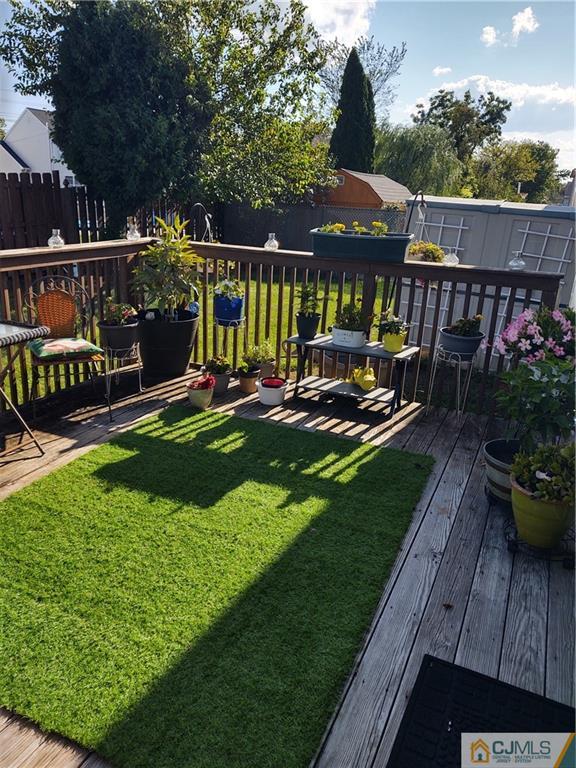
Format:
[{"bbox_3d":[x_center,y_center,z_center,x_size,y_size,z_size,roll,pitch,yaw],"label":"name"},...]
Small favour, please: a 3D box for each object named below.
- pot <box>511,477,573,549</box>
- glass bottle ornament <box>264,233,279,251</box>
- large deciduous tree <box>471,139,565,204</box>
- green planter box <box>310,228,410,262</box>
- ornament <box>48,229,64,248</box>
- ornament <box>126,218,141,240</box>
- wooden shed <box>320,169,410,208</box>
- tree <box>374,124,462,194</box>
[{"bbox_3d":[1.134,0.572,2.671,0.312,0.268,0.312,3,18,-1],"label":"pot"},{"bbox_3d":[-0.128,-1.124,4.746,0.106,0.128,0.106,3,18,-1],"label":"glass bottle ornament"},{"bbox_3d":[17.361,-15.409,46.543,7.297,6.530,7.297,9,19,18],"label":"large deciduous tree"},{"bbox_3d":[0.546,-1.026,4.452,0.725,0.187,0.280,8,19,15],"label":"green planter box"},{"bbox_3d":[-1.615,-1.013,4.178,0.104,0.124,0.104,10,19,22],"label":"ornament"},{"bbox_3d":[-1.275,-1.278,4.958,0.106,0.177,0.106,3,18,-1],"label":"ornament"},{"bbox_3d":[2.520,-5.789,20.701,2.749,2.877,4.500,11,20,23],"label":"wooden shed"},{"bbox_3d":[9.589,-16.209,46.342,6.941,7.415,6.941,6,18,10],"label":"tree"}]

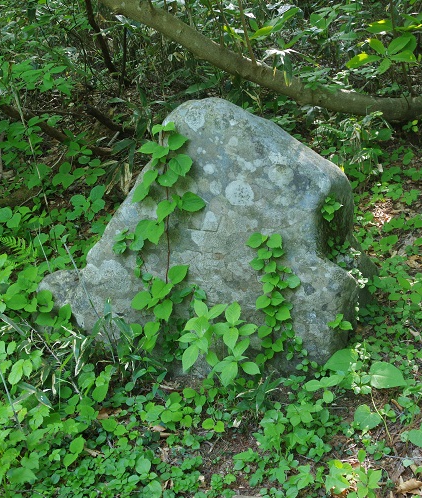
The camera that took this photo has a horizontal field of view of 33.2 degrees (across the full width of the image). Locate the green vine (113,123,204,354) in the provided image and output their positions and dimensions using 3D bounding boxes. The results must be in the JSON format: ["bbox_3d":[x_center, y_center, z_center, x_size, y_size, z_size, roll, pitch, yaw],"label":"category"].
[{"bbox_3d":[-0.180,-0.036,2.400,0.310,0.760,0.150,1,12,7],"label":"green vine"}]

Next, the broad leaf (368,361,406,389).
[{"bbox_3d":[0.539,0.383,2.150,0.110,0.025,0.095,15,41,8],"label":"broad leaf"}]

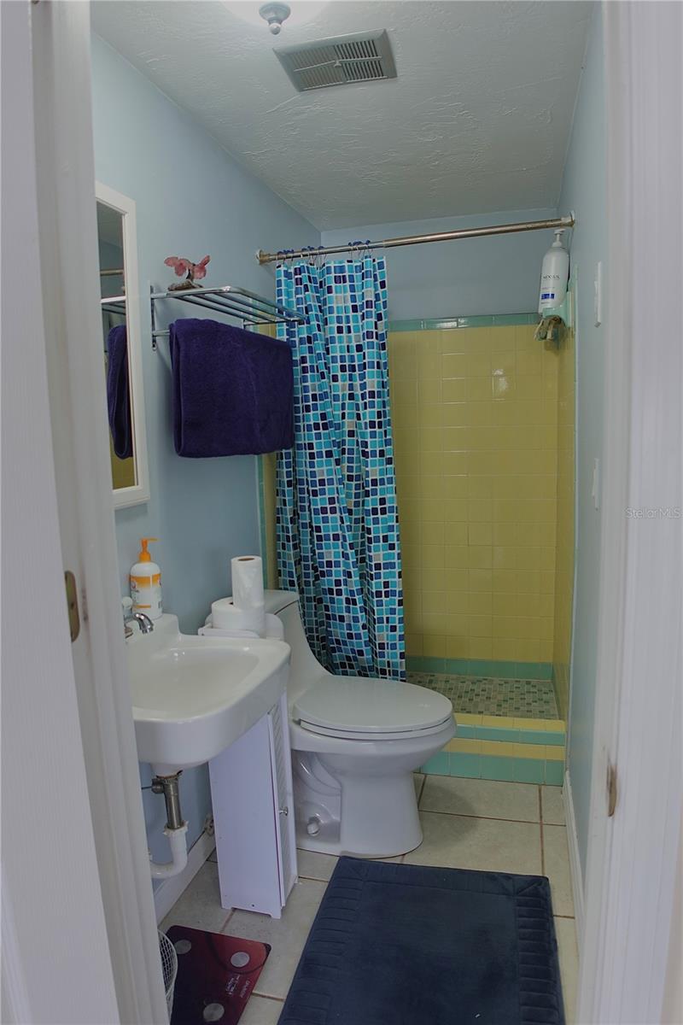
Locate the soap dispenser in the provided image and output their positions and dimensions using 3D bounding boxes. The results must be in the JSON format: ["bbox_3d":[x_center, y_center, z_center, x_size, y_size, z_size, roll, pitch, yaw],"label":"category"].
[{"bbox_3d":[-0.462,0.156,1.621,0.072,0.190,0.066,0,8,15],"label":"soap dispenser"}]

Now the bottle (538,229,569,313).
[{"bbox_3d":[0.695,-0.784,2.225,0.083,0.265,0.075,8,11,28],"label":"bottle"}]

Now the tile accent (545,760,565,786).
[{"bbox_3d":[0.750,0.918,2.411,0.064,0.094,0.010,0,9,15],"label":"tile accent"}]

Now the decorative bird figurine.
[{"bbox_3d":[-0.399,-0.628,1.794,0.125,0.092,0.085,-3,8,-7],"label":"decorative bird figurine"}]

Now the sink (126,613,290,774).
[{"bbox_3d":[-0.348,0.439,1.533,0.434,0.290,0.475,0,9,15],"label":"sink"}]

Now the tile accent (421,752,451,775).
[{"bbox_3d":[0.345,0.921,2.513,0.107,0.098,0.008,0,8,15],"label":"tile accent"}]

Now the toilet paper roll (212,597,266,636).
[{"bbox_3d":[-0.263,0.290,1.778,0.132,0.106,0.132,-2,8,0],"label":"toilet paper roll"}]

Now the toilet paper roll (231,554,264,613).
[{"bbox_3d":[-0.239,0.180,1.749,0.079,0.115,0.079,-2,8,0],"label":"toilet paper roll"}]

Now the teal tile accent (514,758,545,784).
[{"bbox_3d":[0.666,0.919,2.426,0.107,0.102,0.008,0,8,15],"label":"teal tile accent"}]

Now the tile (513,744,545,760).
[{"bbox_3d":[0.662,0.843,2.421,0.109,0.055,0.010,0,9,15],"label":"tile"}]

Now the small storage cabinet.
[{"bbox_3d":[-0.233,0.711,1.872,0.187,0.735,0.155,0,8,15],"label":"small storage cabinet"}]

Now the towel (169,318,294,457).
[{"bbox_3d":[-0.298,-0.358,2.061,0.139,0.346,0.616,0,8,15],"label":"towel"}]

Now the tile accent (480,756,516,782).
[{"bbox_3d":[0.560,0.919,2.454,0.114,0.102,0.008,0,8,15],"label":"tile accent"}]

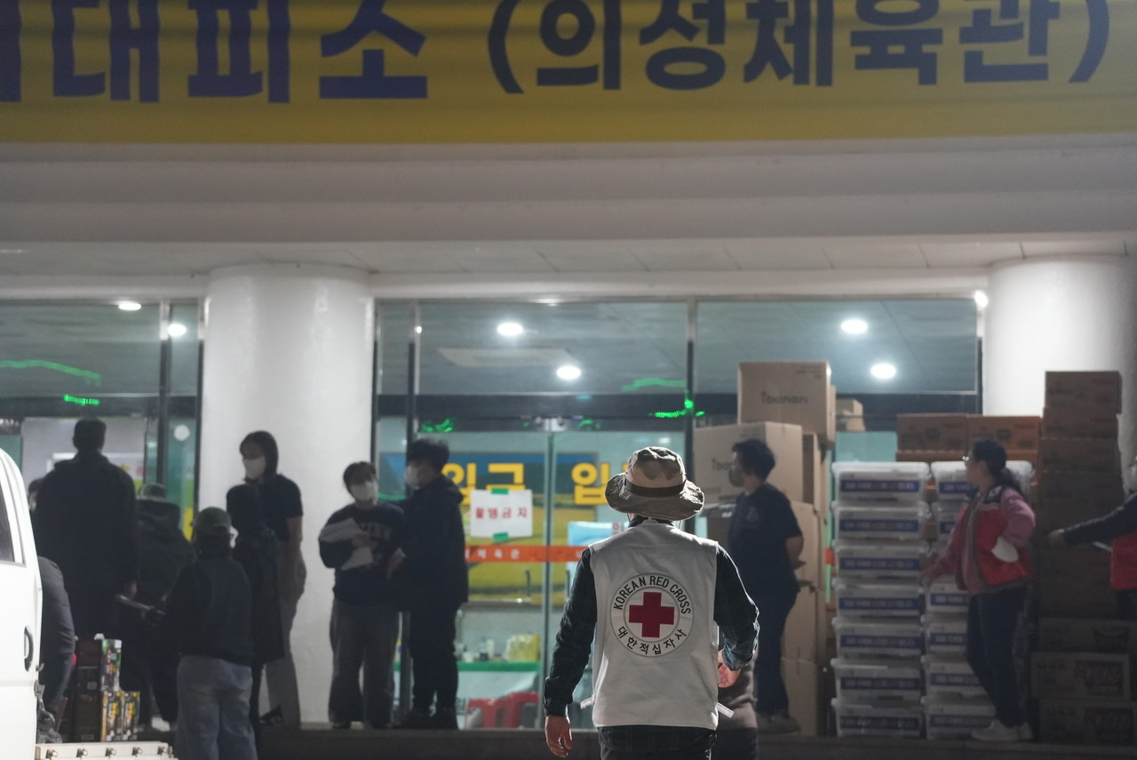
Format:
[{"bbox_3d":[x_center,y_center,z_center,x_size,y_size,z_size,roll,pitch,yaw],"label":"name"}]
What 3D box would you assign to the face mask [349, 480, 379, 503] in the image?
[{"bbox_3d":[-1.201,0.651,20.100,0.150,0.115,0.090,3,-7,-14],"label":"face mask"}]

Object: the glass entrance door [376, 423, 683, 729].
[{"bbox_3d":[-0.256,1.290,22.120,2.030,2.050,0.100,0,-7,10],"label":"glass entrance door"}]

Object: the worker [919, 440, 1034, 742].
[{"bbox_3d":[2.258,1.160,18.800,0.460,1.660,0.560,6,-9,-36],"label":"worker"}]

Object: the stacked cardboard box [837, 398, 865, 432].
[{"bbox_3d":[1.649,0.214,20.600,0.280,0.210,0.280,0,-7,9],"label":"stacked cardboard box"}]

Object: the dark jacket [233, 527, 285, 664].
[{"bbox_3d":[-1.675,1.129,18.000,0.430,0.740,0.300,1,-7,0],"label":"dark jacket"}]

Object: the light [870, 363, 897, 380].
[{"bbox_3d":[2.382,-0.064,25.747,0.190,0.050,0.190,0,-7,10],"label":"light"}]

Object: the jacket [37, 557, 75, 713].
[{"bbox_3d":[-2.530,1.195,16.000,0.480,0.720,0.480,2,-7,-6],"label":"jacket"}]

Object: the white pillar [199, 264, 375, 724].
[{"bbox_3d":[-1.727,0.713,20.900,1.050,2.780,1.050,0,-7,9],"label":"white pillar"}]

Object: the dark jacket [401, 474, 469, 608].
[{"bbox_3d":[-0.806,0.967,20.300,0.430,0.790,0.500,0,-7,6],"label":"dark jacket"}]

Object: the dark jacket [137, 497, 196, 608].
[{"bbox_3d":[-2.378,1.015,19.800,0.480,0.640,0.360,5,-8,-30],"label":"dark jacket"}]

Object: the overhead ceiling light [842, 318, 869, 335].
[{"bbox_3d":[1.968,-0.366,23.448,0.190,0.050,0.190,0,-7,10],"label":"overhead ceiling light"}]

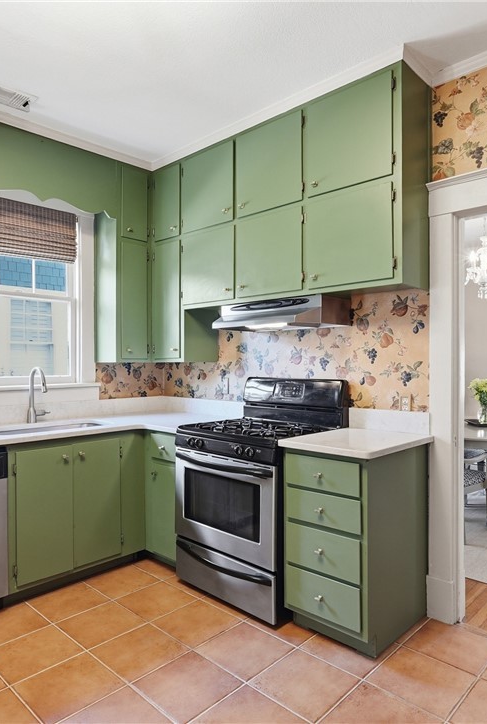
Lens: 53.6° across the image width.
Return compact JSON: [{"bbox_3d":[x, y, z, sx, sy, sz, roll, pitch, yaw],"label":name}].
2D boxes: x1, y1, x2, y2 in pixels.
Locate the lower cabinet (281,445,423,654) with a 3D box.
[{"bbox_3d":[0.567,0.858,2.425,0.464,0.887,0.598,0,0,44],"label":"lower cabinet"}]

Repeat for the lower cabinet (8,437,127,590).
[{"bbox_3d":[-1.190,0.824,2.976,0.593,0.789,0.713,0,0,43],"label":"lower cabinet"}]

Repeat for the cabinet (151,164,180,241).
[{"bbox_3d":[-0.436,-1.132,3.569,0.309,0.514,0.323,0,0,44],"label":"cabinet"}]

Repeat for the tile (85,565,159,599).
[{"bbox_3d":[-0.723,1.314,2.889,0.330,0.010,0.330,0,0,43],"label":"tile"}]

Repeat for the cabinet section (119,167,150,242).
[{"bbox_3d":[-0.904,-1.167,3.667,0.300,0.544,0.239,-1,-1,43],"label":"cabinet section"}]

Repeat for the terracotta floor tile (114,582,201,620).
[{"bbox_3d":[-0.479,1.311,2.658,0.331,0.010,0.331,0,0,44],"label":"terracotta floor tile"}]

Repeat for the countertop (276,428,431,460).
[{"bbox_3d":[0.577,0.400,2.426,0.502,0.034,0.640,0,0,43],"label":"countertop"}]

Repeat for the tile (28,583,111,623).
[{"bbox_3d":[-0.957,1.318,2.652,0.330,0.012,0.330,0,0,43],"label":"tile"}]

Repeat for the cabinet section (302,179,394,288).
[{"bbox_3d":[0.641,-0.634,2.616,0.524,0.474,0.320,-1,-1,43],"label":"cabinet section"}]

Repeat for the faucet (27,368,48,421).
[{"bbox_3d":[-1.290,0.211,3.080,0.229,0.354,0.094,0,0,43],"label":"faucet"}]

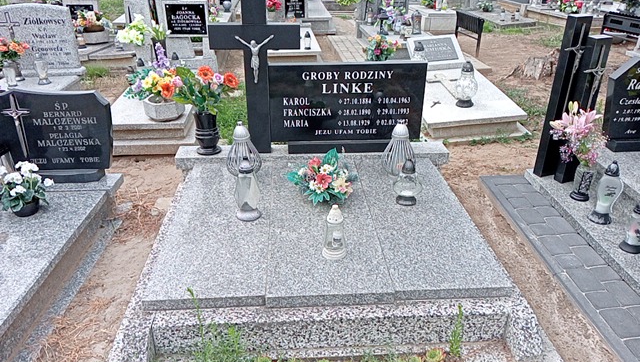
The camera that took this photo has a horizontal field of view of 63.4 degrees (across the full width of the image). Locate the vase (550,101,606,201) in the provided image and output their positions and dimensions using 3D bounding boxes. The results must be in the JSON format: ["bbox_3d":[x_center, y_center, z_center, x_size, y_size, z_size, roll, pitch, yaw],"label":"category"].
[{"bbox_3d":[1.556,-0.160,3.140,0.336,0.586,0.288,-1,25,-3],"label":"vase"}]

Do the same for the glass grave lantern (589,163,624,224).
[{"bbox_3d":[1.636,0.058,2.945,0.150,0.354,0.150,10,27,21],"label":"glass grave lantern"}]

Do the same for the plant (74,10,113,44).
[{"bbox_3d":[-3.152,-2.143,7.204,0.470,0.410,0.360,-1,25,-3],"label":"plant"}]

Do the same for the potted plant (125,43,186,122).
[{"bbox_3d":[-1.138,-0.706,3.673,0.410,0.490,0.360,-1,27,-3],"label":"potted plant"}]

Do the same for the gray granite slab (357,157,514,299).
[{"bbox_3d":[0.522,0.178,2.823,0.499,0.048,1.424,-1,25,-3],"label":"gray granite slab"}]

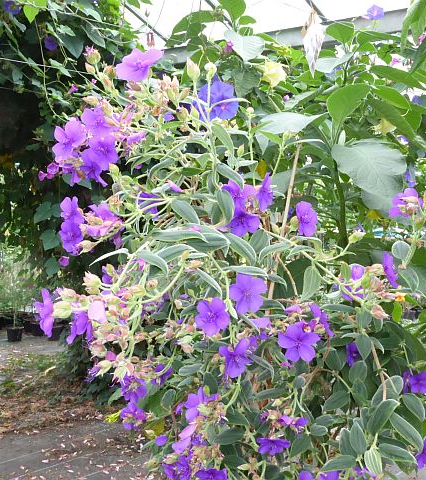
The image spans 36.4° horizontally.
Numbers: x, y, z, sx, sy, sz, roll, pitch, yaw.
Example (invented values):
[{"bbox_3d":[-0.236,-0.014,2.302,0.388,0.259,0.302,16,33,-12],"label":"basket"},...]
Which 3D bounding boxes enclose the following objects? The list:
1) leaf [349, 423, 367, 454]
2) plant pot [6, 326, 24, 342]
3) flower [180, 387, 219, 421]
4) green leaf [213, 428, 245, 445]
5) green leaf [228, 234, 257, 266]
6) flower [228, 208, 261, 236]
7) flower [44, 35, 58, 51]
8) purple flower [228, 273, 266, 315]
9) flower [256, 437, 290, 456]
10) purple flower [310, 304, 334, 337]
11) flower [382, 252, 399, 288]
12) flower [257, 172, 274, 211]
[{"bbox_3d":[0.270,0.368,1.200,0.033,0.060,0.015,1,-17,6],"label":"leaf"},{"bbox_3d":[-2.267,1.081,7.400,0.197,0.172,0.197,0,3,0],"label":"plant pot"},{"bbox_3d":[-0.025,0.303,1.200,0.070,0.062,0.040,3,-5,31],"label":"flower"},{"bbox_3d":[0.036,0.404,1.330,0.068,0.035,0.040,0,3,0],"label":"green leaf"},{"bbox_3d":[0.056,0.016,1.220,0.045,0.066,0.025,1,-23,13],"label":"green leaf"},{"bbox_3d":[0.063,-0.036,1.330,0.068,0.062,0.033,0,18,0],"label":"flower"},{"bbox_3d":[-0.879,-1.067,3.500,0.070,0.070,0.050,-1,18,-12],"label":"flower"},{"bbox_3d":[0.076,0.118,1.400,0.080,0.089,0.035,0,3,3],"label":"purple flower"},{"bbox_3d":[0.121,0.421,1.320,0.070,0.062,0.033,0,34,3],"label":"flower"},{"bbox_3d":[0.223,0.166,1.330,0.033,0.075,0.066,-29,0,9],"label":"purple flower"},{"bbox_3d":[0.357,0.059,1.300,0.030,0.070,0.066,-18,0,15],"label":"flower"},{"bbox_3d":[0.109,-0.101,1.360,0.033,0.078,0.068,7,7,30],"label":"flower"}]

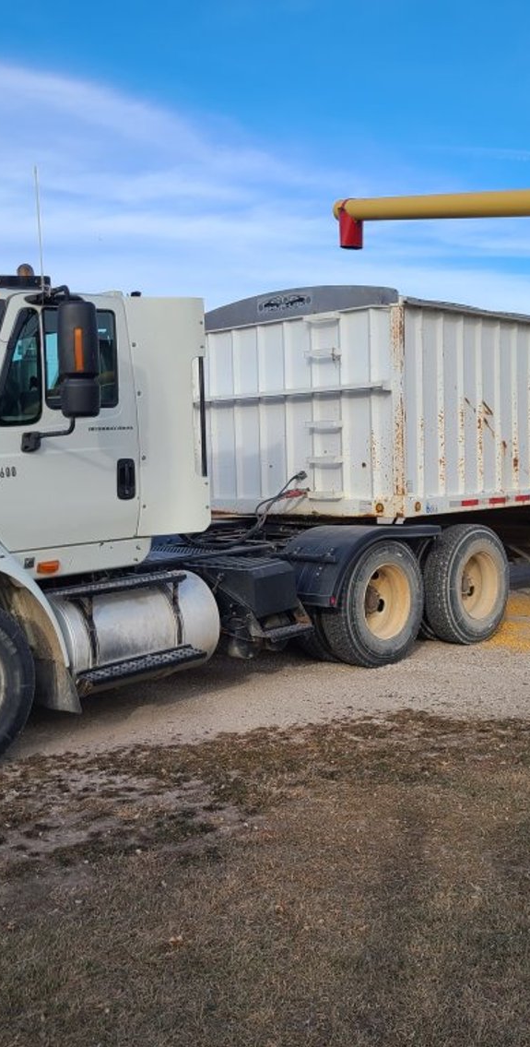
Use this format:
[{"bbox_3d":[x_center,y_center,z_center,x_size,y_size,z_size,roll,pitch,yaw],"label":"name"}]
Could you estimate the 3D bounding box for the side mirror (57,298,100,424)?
[{"bbox_3d":[-1.032,-0.905,5.800,0.225,0.660,0.115,0,3,29],"label":"side mirror"}]

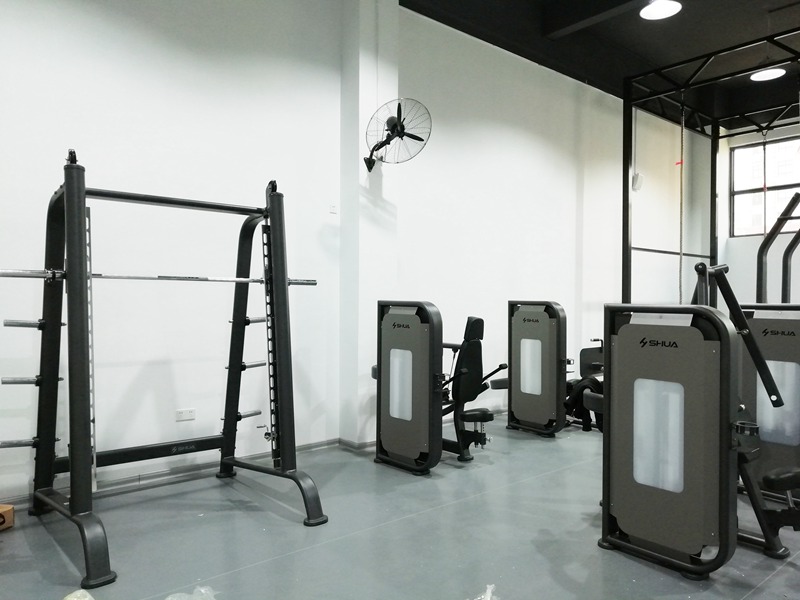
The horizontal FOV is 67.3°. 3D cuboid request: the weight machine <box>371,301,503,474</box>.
[{"bbox_3d":[0.430,0.777,5.775,1.159,1.526,0.881,0,0,-40],"label":"weight machine"}]

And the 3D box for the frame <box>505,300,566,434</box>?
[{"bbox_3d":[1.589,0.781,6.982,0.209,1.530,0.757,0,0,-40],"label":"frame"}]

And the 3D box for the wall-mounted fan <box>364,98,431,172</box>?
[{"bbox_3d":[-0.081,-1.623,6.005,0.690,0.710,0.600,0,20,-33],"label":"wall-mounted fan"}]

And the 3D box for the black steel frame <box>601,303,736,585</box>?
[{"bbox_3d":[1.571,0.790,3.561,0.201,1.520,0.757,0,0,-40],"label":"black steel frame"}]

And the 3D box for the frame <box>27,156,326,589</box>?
[{"bbox_3d":[-1.573,0.297,4.252,1.568,2.464,1.576,0,0,-40],"label":"frame"}]

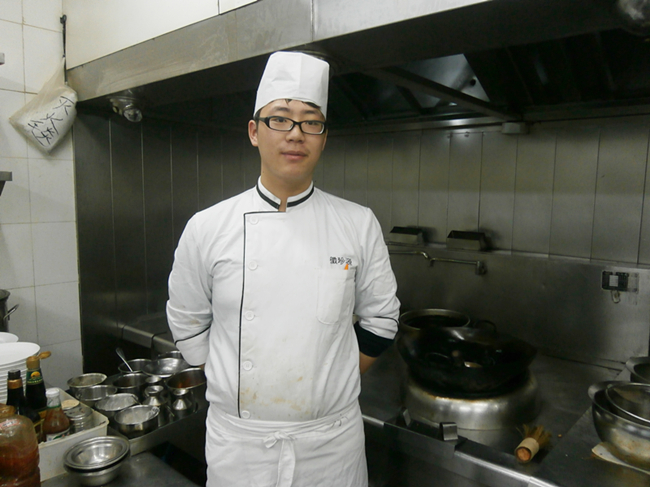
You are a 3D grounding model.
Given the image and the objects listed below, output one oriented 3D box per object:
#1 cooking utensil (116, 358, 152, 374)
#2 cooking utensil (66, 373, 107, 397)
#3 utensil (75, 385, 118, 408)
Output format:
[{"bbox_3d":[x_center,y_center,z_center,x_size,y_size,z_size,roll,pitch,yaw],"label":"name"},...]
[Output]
[{"bbox_3d":[-0.687,0.479,1.775,0.120,0.070,0.120,6,8,41],"label":"cooking utensil"},{"bbox_3d":[-0.812,0.497,1.676,0.123,0.058,0.123,6,8,41],"label":"cooking utensil"},{"bbox_3d":[-0.733,0.509,1.573,0.123,0.058,0.123,6,8,41],"label":"utensil"}]

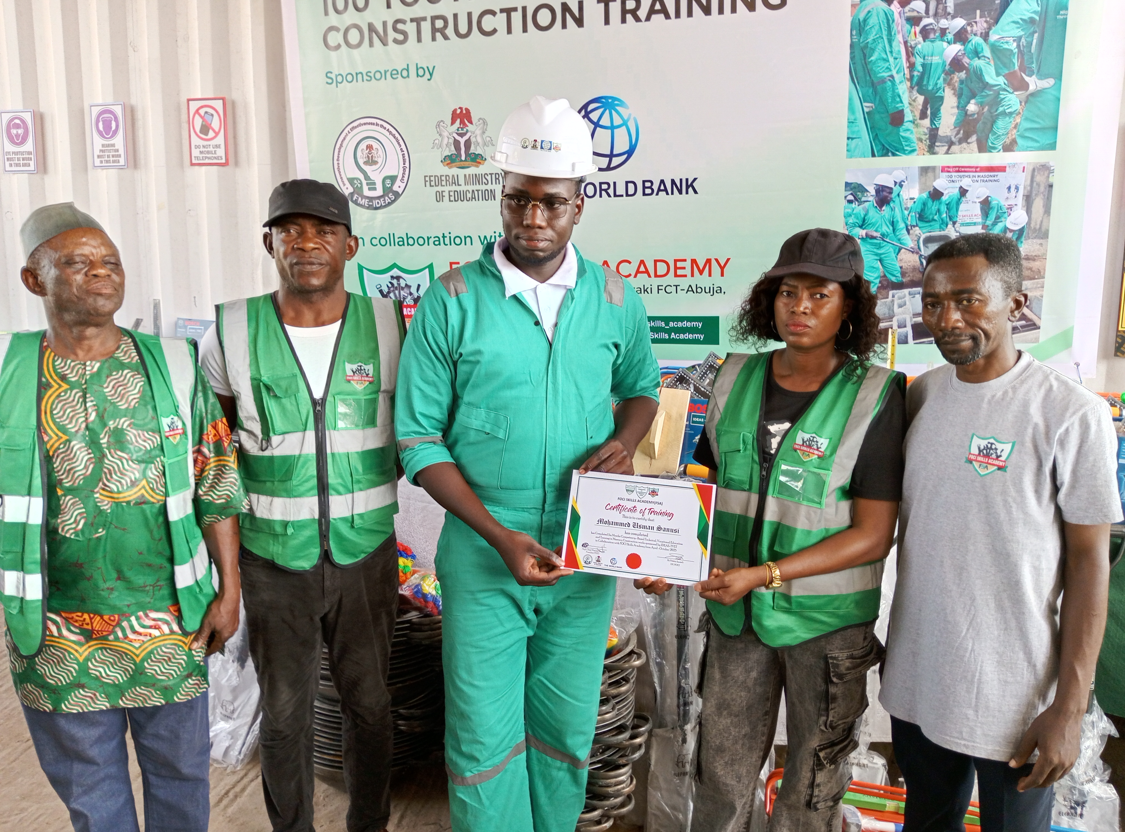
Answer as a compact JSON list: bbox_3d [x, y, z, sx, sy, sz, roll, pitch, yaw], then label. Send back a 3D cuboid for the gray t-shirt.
[{"bbox_3d":[0.830,0.247,1.662,0.500,0.710,0.280,6,9,38],"label":"gray t-shirt"}]

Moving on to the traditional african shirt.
[{"bbox_3d":[-0.924,0.201,1.790,0.560,0.750,0.320,-3,8,-22],"label":"traditional african shirt"}]

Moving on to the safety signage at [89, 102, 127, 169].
[{"bbox_3d":[-2.154,-1.327,4.164,0.200,0.300,0.012,2,7,17],"label":"safety signage"}]

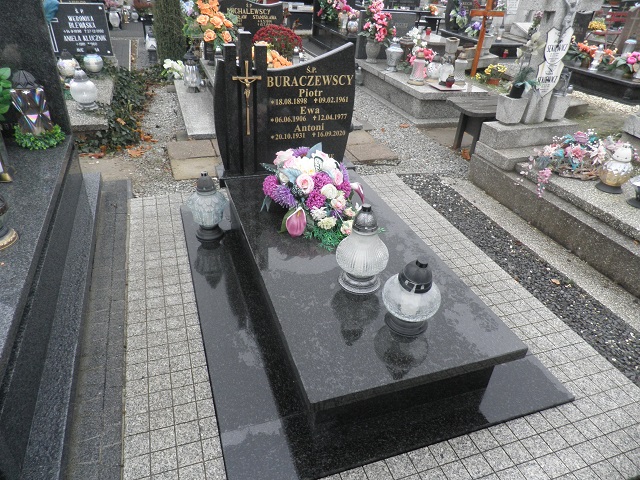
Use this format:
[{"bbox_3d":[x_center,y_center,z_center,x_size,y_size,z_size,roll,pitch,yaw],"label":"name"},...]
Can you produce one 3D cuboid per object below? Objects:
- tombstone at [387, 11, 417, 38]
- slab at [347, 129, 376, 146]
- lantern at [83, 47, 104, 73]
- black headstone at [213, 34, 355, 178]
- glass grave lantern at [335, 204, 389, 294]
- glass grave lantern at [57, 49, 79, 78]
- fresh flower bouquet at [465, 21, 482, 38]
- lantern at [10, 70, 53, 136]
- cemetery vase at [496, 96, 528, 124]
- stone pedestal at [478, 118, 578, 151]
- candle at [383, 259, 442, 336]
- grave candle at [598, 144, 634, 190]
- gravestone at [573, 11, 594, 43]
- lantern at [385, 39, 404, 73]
[{"bbox_3d":[0.946,-2.919,6.334,0.800,0.610,0.140,-8,34,-18],"label":"tombstone"},{"bbox_3d":[0.296,-0.962,4.269,0.380,0.050,0.380,-8,34,-18],"label":"slab"},{"bbox_3d":[-2.620,-2.066,5.090,0.215,0.245,0.215,-8,34,-18],"label":"lantern"},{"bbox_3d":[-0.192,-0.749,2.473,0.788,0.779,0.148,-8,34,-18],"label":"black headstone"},{"bbox_3d":[0.183,0.023,1.823,0.220,0.355,0.220,3,32,-2],"label":"glass grave lantern"},{"bbox_3d":[-2.478,-1.729,4.345,0.192,0.265,0.192,-8,34,-18],"label":"glass grave lantern"},{"bbox_3d":[2.985,-4.080,8.600,0.330,0.290,0.280,-8,34,-18],"label":"fresh flower bouquet"},{"bbox_3d":[-1.660,-0.759,2.516,0.201,0.371,0.201,-8,34,-18],"label":"lantern"},{"bbox_3d":[1.535,-1.060,3.578,0.190,0.190,0.190,-8,34,-18],"label":"cemetery vase"},{"bbox_3d":[1.713,-0.874,3.615,0.800,0.145,0.200,-8,34,-18],"label":"stone pedestal"},{"bbox_3d":[0.334,0.188,1.583,0.210,0.288,0.210,-8,34,-18],"label":"candle"},{"bbox_3d":[1.727,-0.421,2.563,0.191,0.278,0.191,-8,34,-18],"label":"grave candle"},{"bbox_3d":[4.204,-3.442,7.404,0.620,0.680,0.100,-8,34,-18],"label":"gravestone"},{"bbox_3d":[0.917,-2.309,5.532,0.225,0.360,0.225,-8,34,-18],"label":"lantern"}]

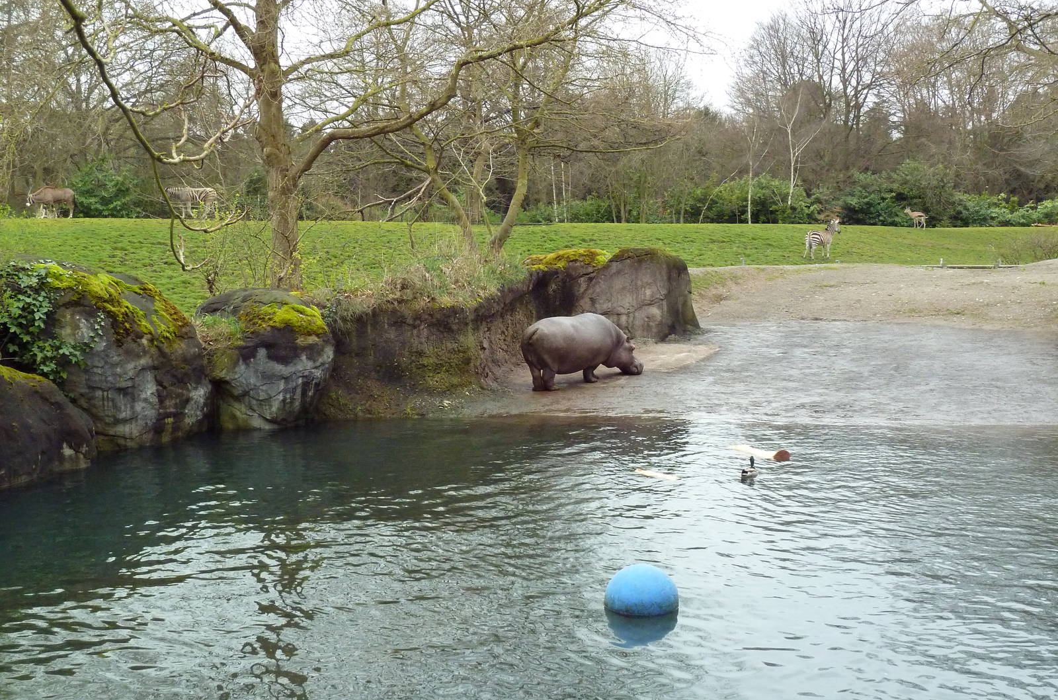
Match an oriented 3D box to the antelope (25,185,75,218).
[{"bbox_3d":[-18.489,-5.737,52.000,1.880,1.270,0.500,-2,5,-17],"label":"antelope"}]

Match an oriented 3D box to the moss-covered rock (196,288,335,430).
[{"bbox_3d":[-4.634,0.138,23.600,2.200,2.400,2.100,-2,6,-20],"label":"moss-covered rock"}]

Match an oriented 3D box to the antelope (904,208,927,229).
[{"bbox_3d":[20.135,-6.862,70.000,1.150,1.130,0.330,3,6,30],"label":"antelope"}]

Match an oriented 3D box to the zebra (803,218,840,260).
[{"bbox_3d":[13.291,-5.024,61.000,2.000,1.830,0.520,-4,7,-38],"label":"zebra"}]

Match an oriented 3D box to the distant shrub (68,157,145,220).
[{"bbox_3d":[-17.885,-6.832,57.000,3.300,2.700,2.700,-2,5,-17],"label":"distant shrub"}]

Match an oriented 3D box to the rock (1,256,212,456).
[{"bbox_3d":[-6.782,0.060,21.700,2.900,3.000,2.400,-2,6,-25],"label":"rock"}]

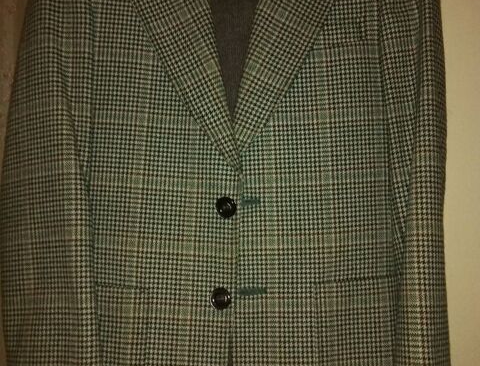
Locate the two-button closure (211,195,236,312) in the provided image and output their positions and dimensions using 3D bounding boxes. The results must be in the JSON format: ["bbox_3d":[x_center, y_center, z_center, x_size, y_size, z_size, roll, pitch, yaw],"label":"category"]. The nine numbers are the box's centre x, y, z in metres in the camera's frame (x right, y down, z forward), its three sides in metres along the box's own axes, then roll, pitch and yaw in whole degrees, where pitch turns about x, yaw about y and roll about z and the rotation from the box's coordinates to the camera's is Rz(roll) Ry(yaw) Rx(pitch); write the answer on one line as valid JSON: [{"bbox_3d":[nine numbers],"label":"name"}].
[{"bbox_3d":[-0.019,0.080,0.603,0.025,0.130,0.013,2,0,0],"label":"two-button closure"}]

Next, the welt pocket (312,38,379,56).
[{"bbox_3d":[0.124,-0.161,0.615,0.082,0.021,0.012,0,0,-9],"label":"welt pocket"}]

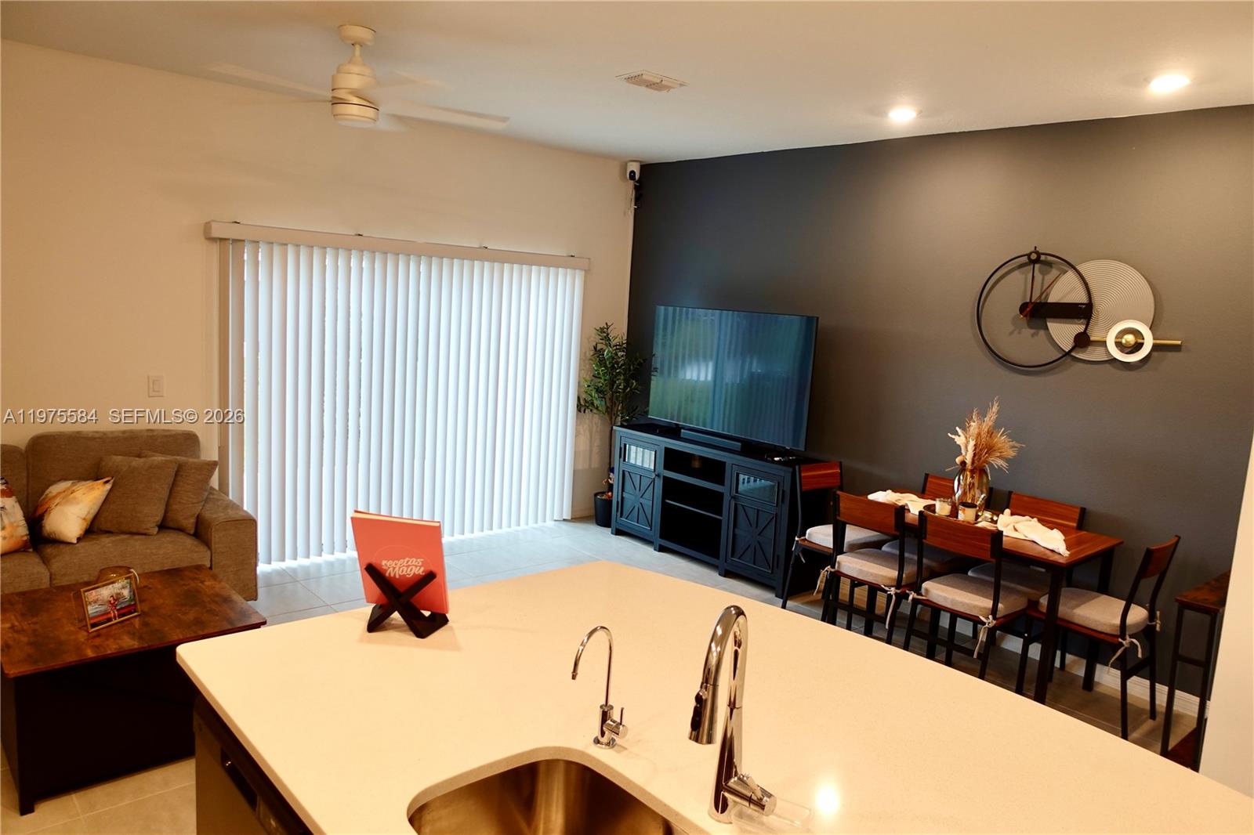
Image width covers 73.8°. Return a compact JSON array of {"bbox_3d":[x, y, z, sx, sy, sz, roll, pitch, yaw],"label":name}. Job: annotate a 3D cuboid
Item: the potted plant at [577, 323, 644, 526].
[{"bbox_3d":[-0.085,0.060,6.423,0.550,1.561,0.520,4,8,0],"label":"potted plant"}]

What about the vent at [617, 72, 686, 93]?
[{"bbox_3d":[0.128,-1.643,4.115,0.320,0.027,0.200,-4,10,-41],"label":"vent"}]

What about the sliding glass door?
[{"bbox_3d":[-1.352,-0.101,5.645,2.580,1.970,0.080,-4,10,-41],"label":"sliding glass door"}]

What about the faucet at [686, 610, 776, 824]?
[{"bbox_3d":[0.173,0.489,1.289,0.120,0.400,0.240,6,8,21],"label":"faucet"}]

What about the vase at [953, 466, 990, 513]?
[{"bbox_3d":[1.819,0.380,4.426,0.185,0.245,0.185,-4,10,-41],"label":"vase"}]

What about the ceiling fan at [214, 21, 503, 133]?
[{"bbox_3d":[-1.092,-1.401,3.462,1.280,0.382,1.280,-3,11,-40],"label":"ceiling fan"}]

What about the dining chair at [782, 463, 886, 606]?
[{"bbox_3d":[1.235,0.737,4.812,0.401,0.872,0.487,-2,10,-33],"label":"dining chair"}]

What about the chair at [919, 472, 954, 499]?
[{"bbox_3d":[1.650,0.802,4.606,0.500,0.865,0.420,-4,10,-41],"label":"chair"}]

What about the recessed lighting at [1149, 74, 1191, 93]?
[{"bbox_3d":[2.221,-1.369,3.418,0.160,0.030,0.160,-3,11,-40],"label":"recessed lighting"}]

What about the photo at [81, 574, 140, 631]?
[{"bbox_3d":[-1.902,0.679,3.061,0.050,0.155,0.196,-7,4,23],"label":"photo"}]

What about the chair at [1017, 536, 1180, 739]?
[{"bbox_3d":[2.154,0.938,3.831,0.430,0.865,0.500,-4,10,-41],"label":"chair"}]

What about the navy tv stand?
[{"bbox_3d":[0.582,0.594,5.840,0.410,0.818,1.665,-4,10,-41],"label":"navy tv stand"}]

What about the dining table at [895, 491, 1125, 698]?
[{"bbox_3d":[1.708,0.907,4.287,0.690,0.750,1.215,-4,10,-41],"label":"dining table"}]

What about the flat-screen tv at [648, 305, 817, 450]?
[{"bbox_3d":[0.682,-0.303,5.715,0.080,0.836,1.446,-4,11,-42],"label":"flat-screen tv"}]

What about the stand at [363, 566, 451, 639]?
[{"bbox_3d":[-0.562,0.452,2.112,0.180,0.165,0.130,5,8,5],"label":"stand"}]

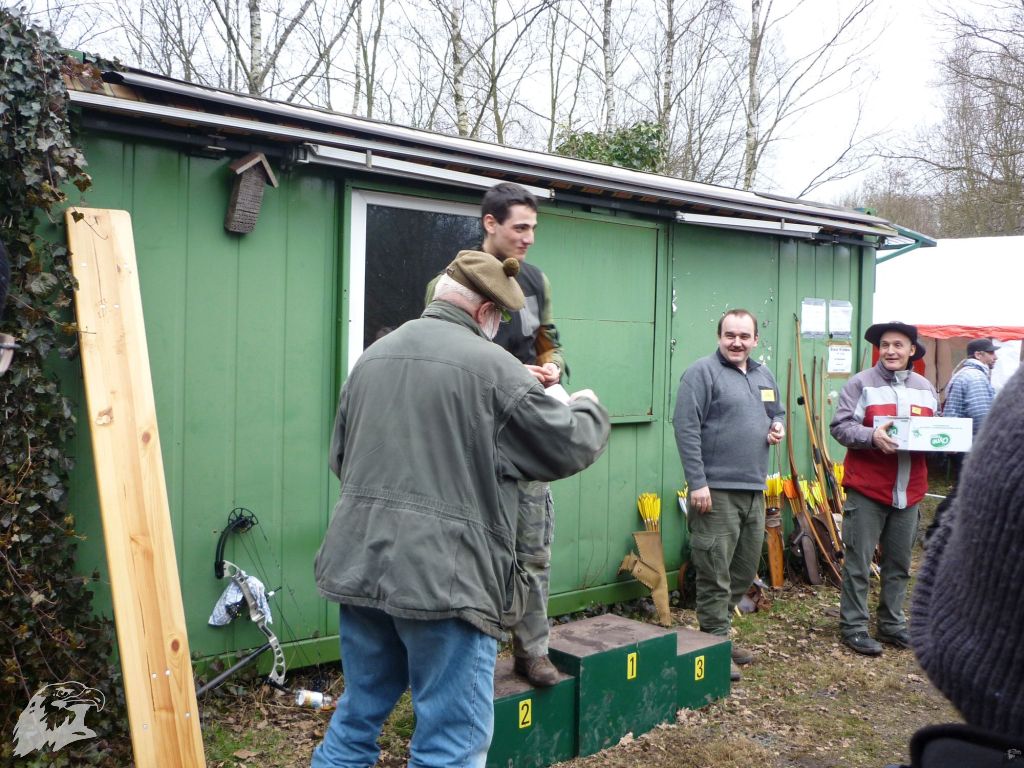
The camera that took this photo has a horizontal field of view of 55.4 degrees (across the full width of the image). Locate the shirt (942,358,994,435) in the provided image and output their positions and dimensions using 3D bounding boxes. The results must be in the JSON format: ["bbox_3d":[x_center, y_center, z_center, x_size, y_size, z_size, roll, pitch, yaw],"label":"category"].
[{"bbox_3d":[3.663,0.150,7.850,0.400,0.700,0.520,1,1,22],"label":"shirt"}]

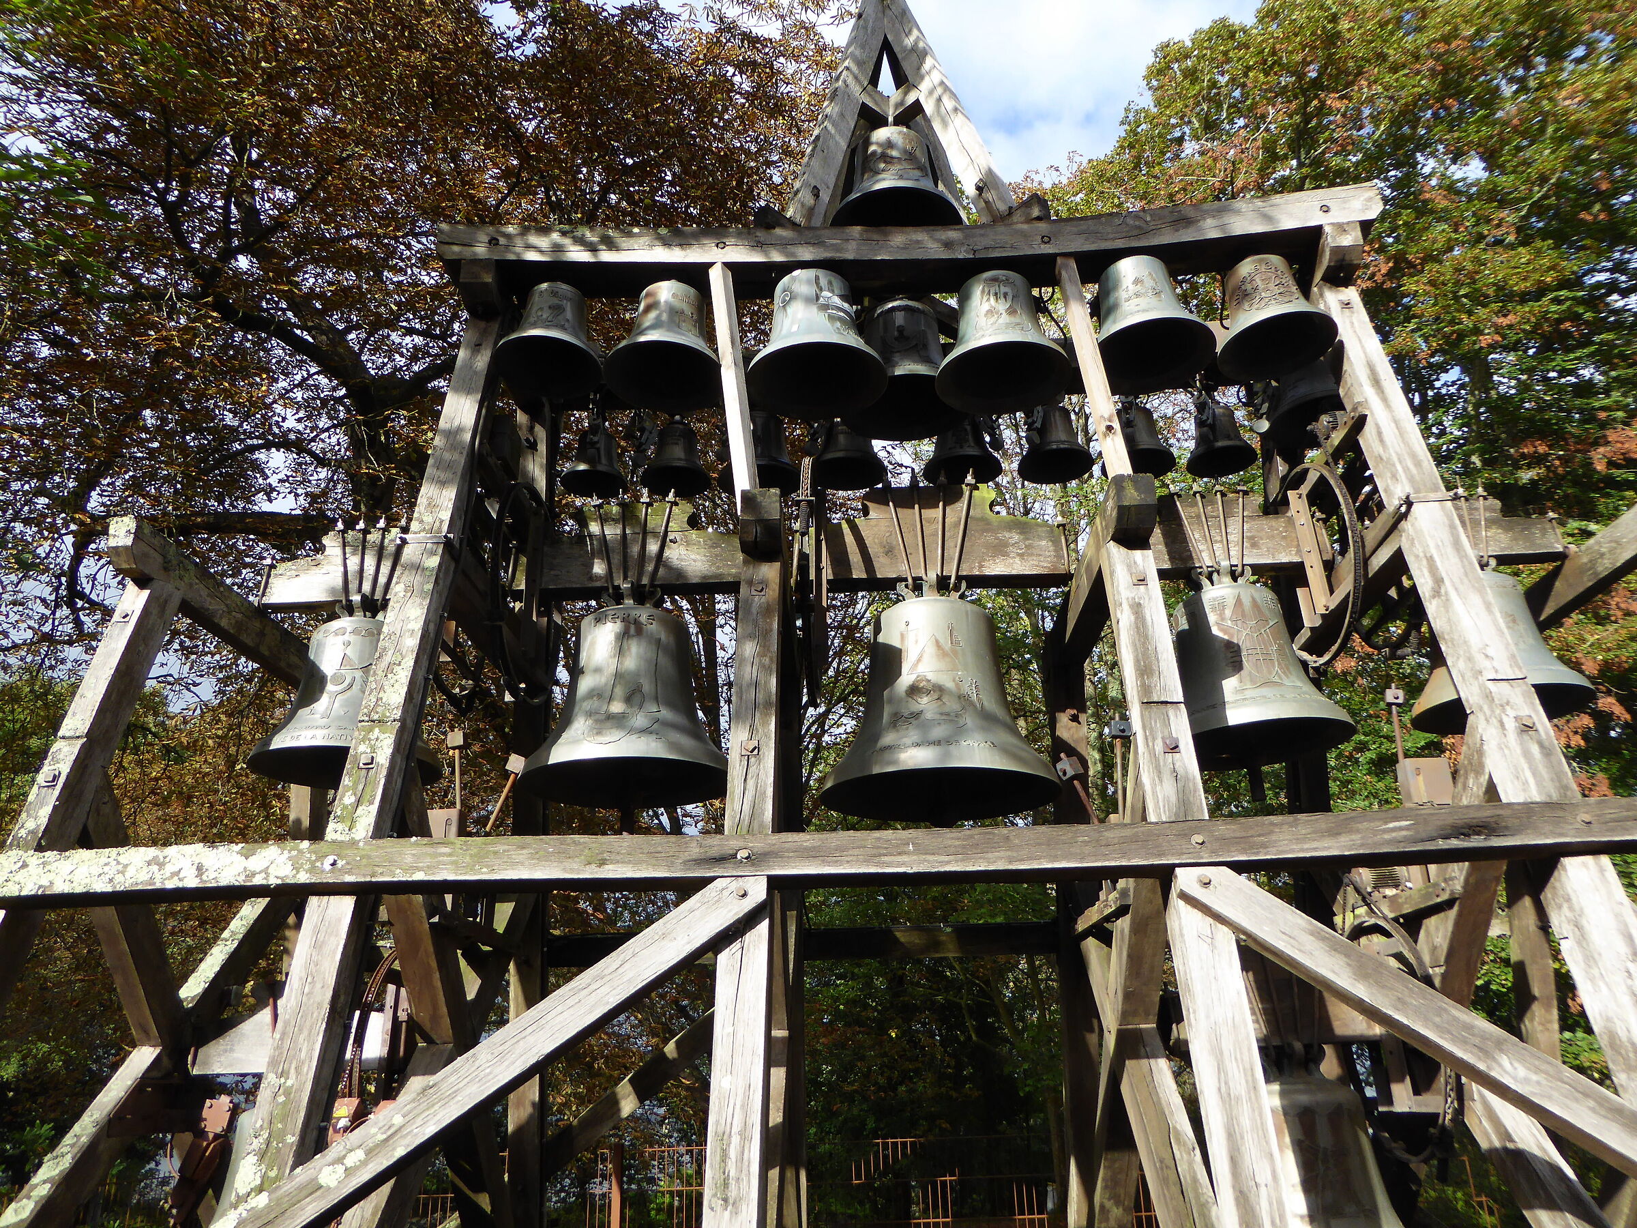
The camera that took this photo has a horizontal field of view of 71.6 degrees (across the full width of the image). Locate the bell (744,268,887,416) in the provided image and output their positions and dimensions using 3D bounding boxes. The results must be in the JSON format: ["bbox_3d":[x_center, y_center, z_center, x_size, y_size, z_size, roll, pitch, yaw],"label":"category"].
[{"bbox_3d":[-0.009,-1.407,5.633,0.686,0.618,0.686,-2,-22,1],"label":"bell"}]

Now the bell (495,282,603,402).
[{"bbox_3d":[-1.300,-1.360,5.471,0.504,0.413,0.504,-2,-22,1],"label":"bell"}]

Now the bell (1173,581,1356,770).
[{"bbox_3d":[1.942,0.255,5.221,0.829,0.717,0.829,-2,-22,1],"label":"bell"}]

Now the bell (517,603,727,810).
[{"bbox_3d":[-0.853,0.390,5.209,0.978,0.807,0.978,-2,-22,2],"label":"bell"}]

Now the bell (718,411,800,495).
[{"bbox_3d":[-0.329,-0.915,6.302,0.432,0.389,0.432,-2,-22,1],"label":"bell"}]

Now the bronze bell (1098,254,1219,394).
[{"bbox_3d":[1.654,-1.524,5.768,0.629,0.521,0.629,-1,-22,1],"label":"bronze bell"}]

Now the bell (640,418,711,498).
[{"bbox_3d":[-0.789,-0.882,6.317,0.384,0.337,0.384,-2,-22,1],"label":"bell"}]

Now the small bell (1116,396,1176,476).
[{"bbox_3d":[1.745,-0.966,6.260,0.384,0.329,0.384,-2,-22,1],"label":"small bell"}]

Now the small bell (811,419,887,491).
[{"bbox_3d":[0.171,-0.928,6.288,0.394,0.354,0.394,-2,-22,1],"label":"small bell"}]

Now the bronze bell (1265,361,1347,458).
[{"bbox_3d":[2.526,-1.179,5.771,0.522,0.470,0.522,-2,-22,1],"label":"bronze bell"}]

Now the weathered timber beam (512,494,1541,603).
[{"bbox_3d":[1.029,-0.370,5.506,4.889,0.440,0.180,-2,-22,1],"label":"weathered timber beam"}]

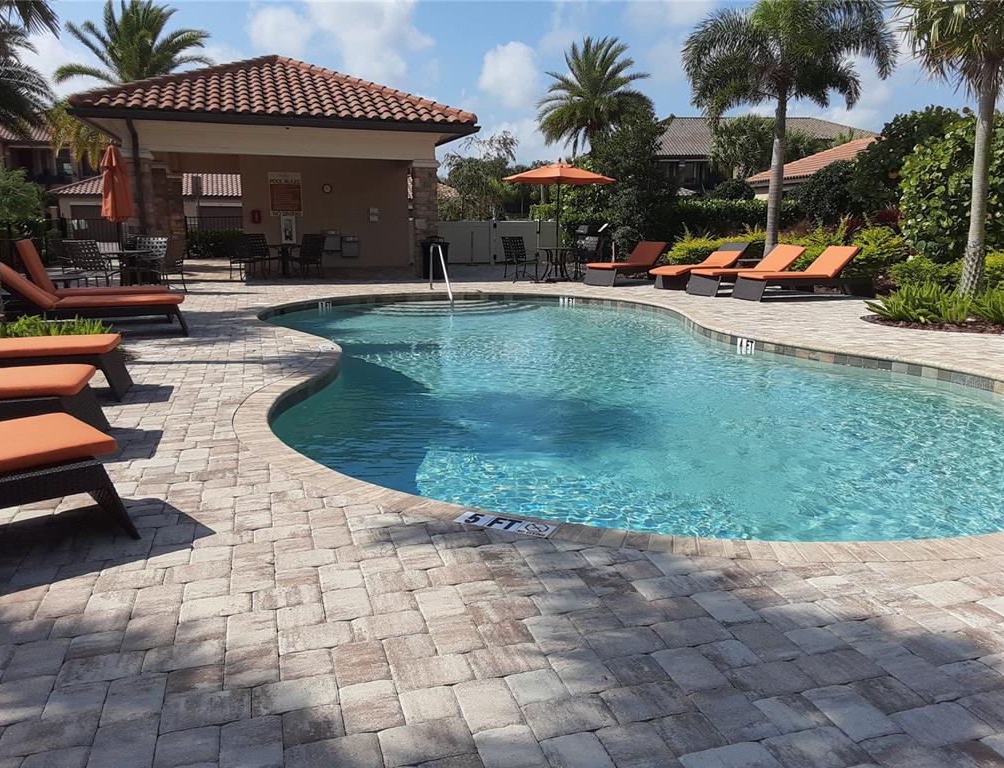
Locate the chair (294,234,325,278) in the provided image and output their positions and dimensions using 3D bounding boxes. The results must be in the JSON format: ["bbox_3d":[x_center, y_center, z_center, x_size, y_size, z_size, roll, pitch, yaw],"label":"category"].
[{"bbox_3d":[-4.401,-2.905,18.210,0.600,0.930,0.680,-10,16,-37],"label":"chair"}]

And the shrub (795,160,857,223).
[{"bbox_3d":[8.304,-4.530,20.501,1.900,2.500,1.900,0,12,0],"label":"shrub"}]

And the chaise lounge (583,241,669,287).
[{"bbox_3d":[2.661,-2.579,16.851,1.980,0.870,0.700,-12,17,-43],"label":"chaise lounge"}]

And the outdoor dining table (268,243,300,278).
[{"bbox_3d":[-5.073,-2.882,18.597,0.880,0.720,0.880,-4,13,-16],"label":"outdoor dining table"}]

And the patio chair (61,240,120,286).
[{"bbox_3d":[-6.972,-1.925,13.499,0.700,0.920,0.640,-11,16,-43],"label":"patio chair"}]

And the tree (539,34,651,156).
[{"bbox_3d":[3.672,-9.530,31.710,4.700,8.200,4.700,0,12,0],"label":"tree"}]

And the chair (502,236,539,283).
[{"bbox_3d":[0.414,-2.796,17.756,0.600,0.910,0.680,-7,14,-28],"label":"chair"}]

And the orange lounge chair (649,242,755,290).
[{"bbox_3d":[3.989,-2.387,15.968,2.120,0.870,0.700,-10,16,-39],"label":"orange lounge chair"}]

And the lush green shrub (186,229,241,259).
[{"bbox_3d":[-9.265,-4.563,25.684,2.100,1.000,0.850,-4,13,-16],"label":"lush green shrub"}]

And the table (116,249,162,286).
[{"bbox_3d":[-7.170,-2.170,15.296,1.050,0.730,1.050,-4,13,-16],"label":"table"}]

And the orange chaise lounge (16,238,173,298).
[{"bbox_3d":[-5.155,-1.282,10.088,1.750,1.050,0.700,-5,13,-23],"label":"orange chaise lounge"}]

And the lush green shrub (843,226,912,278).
[{"bbox_3d":[7.344,-2.475,15.622,1.350,1.200,1.250,0,12,0],"label":"lush green shrub"}]

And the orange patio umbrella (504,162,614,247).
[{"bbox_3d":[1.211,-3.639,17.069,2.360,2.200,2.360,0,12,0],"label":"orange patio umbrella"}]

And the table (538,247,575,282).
[{"bbox_3d":[1.208,-2.602,17.289,0.920,0.730,0.920,0,12,0],"label":"table"}]

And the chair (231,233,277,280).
[{"bbox_3d":[-5.569,-2.868,18.018,0.700,0.940,0.620,7,14,30],"label":"chair"}]

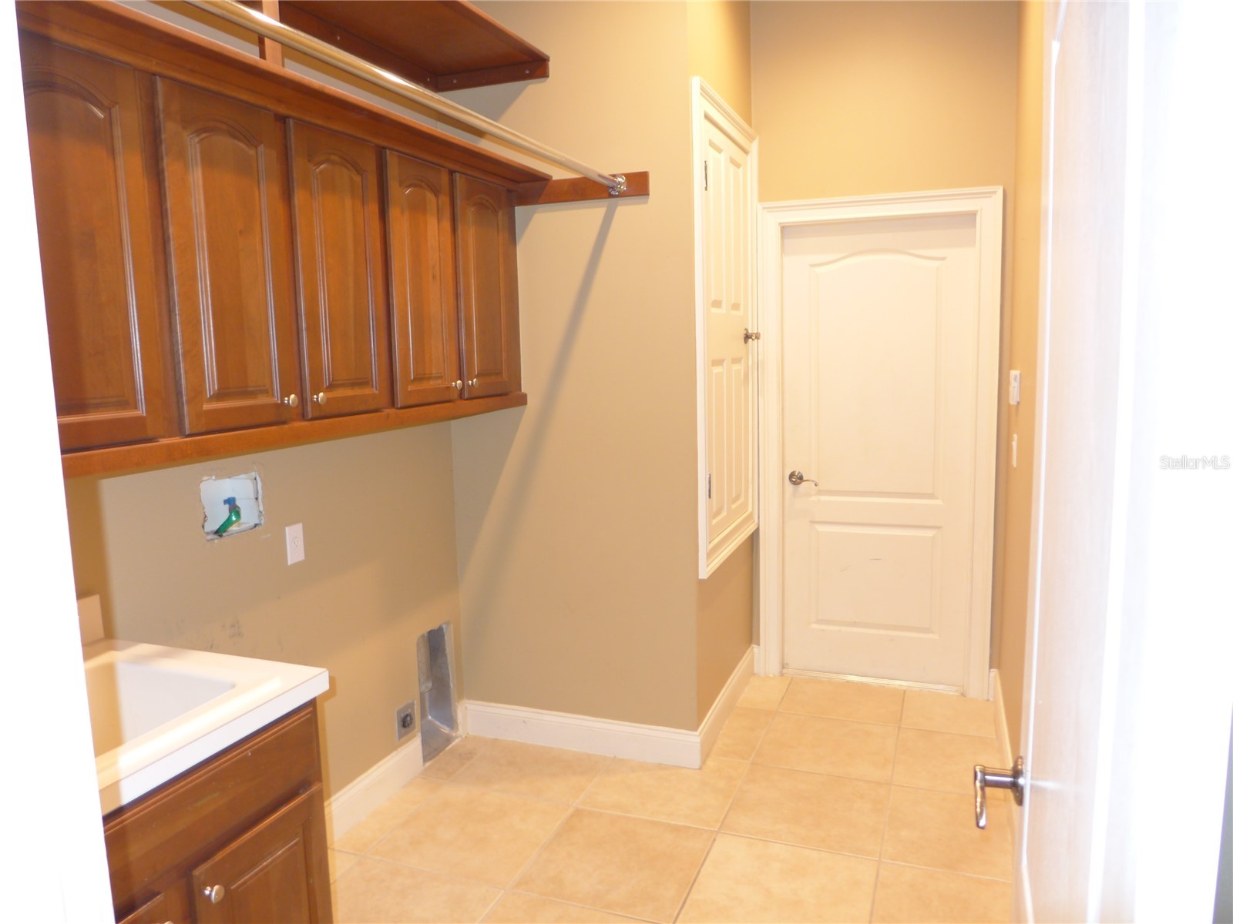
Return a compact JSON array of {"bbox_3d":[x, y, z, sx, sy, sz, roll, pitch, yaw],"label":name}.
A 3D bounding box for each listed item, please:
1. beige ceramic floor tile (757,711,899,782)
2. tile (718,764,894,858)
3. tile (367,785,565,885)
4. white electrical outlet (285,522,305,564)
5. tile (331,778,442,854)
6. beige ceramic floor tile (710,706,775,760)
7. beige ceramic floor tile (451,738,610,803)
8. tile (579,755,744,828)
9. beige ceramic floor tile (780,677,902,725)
[{"bbox_3d":[0.833,1.113,3.357,0.495,0.010,0.495,1,7,21],"label":"beige ceramic floor tile"},{"bbox_3d":[0.651,1.171,2.895,0.495,0.010,0.495,1,7,21],"label":"tile"},{"bbox_3d":[-0.462,1.209,2.797,0.495,0.010,0.495,1,7,21],"label":"tile"},{"bbox_3d":[-0.963,0.248,2.576,0.008,0.114,0.071,1,7,21],"label":"white electrical outlet"},{"bbox_3d":[-0.767,1.202,2.916,0.150,0.010,0.495,1,7,21],"label":"tile"},{"bbox_3d":[0.522,1.106,3.479,0.162,0.010,0.495,1,7,21],"label":"beige ceramic floor tile"},{"bbox_3d":[-0.303,1.158,3.201,0.495,0.010,0.370,1,7,21],"label":"beige ceramic floor tile"},{"bbox_3d":[0.185,1.161,3.077,0.495,0.010,0.495,1,7,21],"label":"tile"},{"bbox_3d":[0.998,1.060,3.778,0.495,0.010,0.405,1,7,21],"label":"beige ceramic floor tile"}]

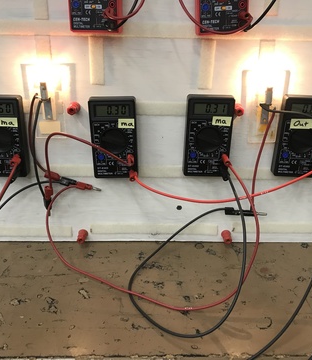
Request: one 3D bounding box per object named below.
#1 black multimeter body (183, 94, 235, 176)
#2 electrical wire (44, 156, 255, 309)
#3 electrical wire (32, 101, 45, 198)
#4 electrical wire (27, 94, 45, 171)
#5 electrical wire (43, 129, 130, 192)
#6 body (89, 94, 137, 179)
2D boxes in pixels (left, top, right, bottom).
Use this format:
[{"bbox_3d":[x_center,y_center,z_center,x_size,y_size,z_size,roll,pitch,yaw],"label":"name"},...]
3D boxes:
[{"bbox_3d":[0.083,-0.069,0.616,0.070,0.126,0.026,1,25,0],"label":"black multimeter body"},{"bbox_3d":[-0.006,0.071,0.586,0.360,0.189,0.154,0,25,0],"label":"electrical wire"},{"bbox_3d":[-0.180,-0.044,0.612,0.026,0.169,0.020,0,25,0],"label":"electrical wire"},{"bbox_3d":[-0.188,-0.070,0.599,0.024,0.130,0.020,0,25,0],"label":"electrical wire"},{"bbox_3d":[-0.108,-0.024,0.605,0.142,0.105,0.040,0,25,0],"label":"electrical wire"},{"bbox_3d":[-0.065,-0.066,0.618,0.070,0.126,0.026,-1,25,1],"label":"body"}]

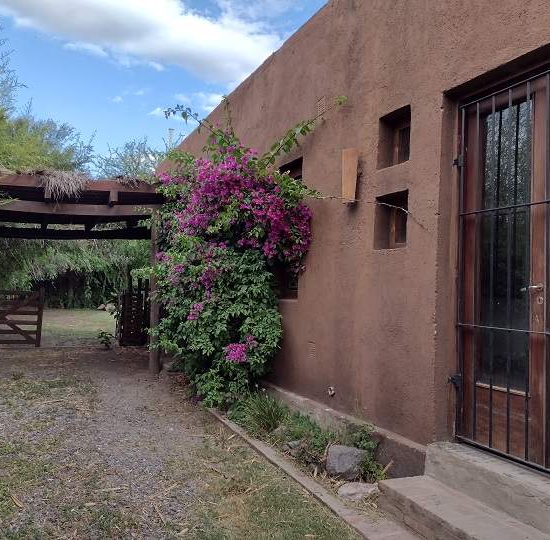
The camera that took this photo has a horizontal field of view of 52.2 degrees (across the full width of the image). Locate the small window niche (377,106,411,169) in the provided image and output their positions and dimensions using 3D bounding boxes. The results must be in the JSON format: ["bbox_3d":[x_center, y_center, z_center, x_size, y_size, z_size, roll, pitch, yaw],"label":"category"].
[{"bbox_3d":[0.933,-0.946,4.095,0.163,0.384,0.388,1,-2,-22],"label":"small window niche"}]

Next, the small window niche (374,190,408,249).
[{"bbox_3d":[0.915,-0.350,4.108,0.163,0.399,0.408,1,-2,-22],"label":"small window niche"}]

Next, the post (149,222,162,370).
[{"bbox_3d":[-1.950,0.383,9.141,0.163,2.509,0.163,1,-2,-22],"label":"post"}]

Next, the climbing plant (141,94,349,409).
[{"bbox_3d":[-0.649,-0.105,6.193,1.122,3.325,3.162,1,-2,-22],"label":"climbing plant"}]

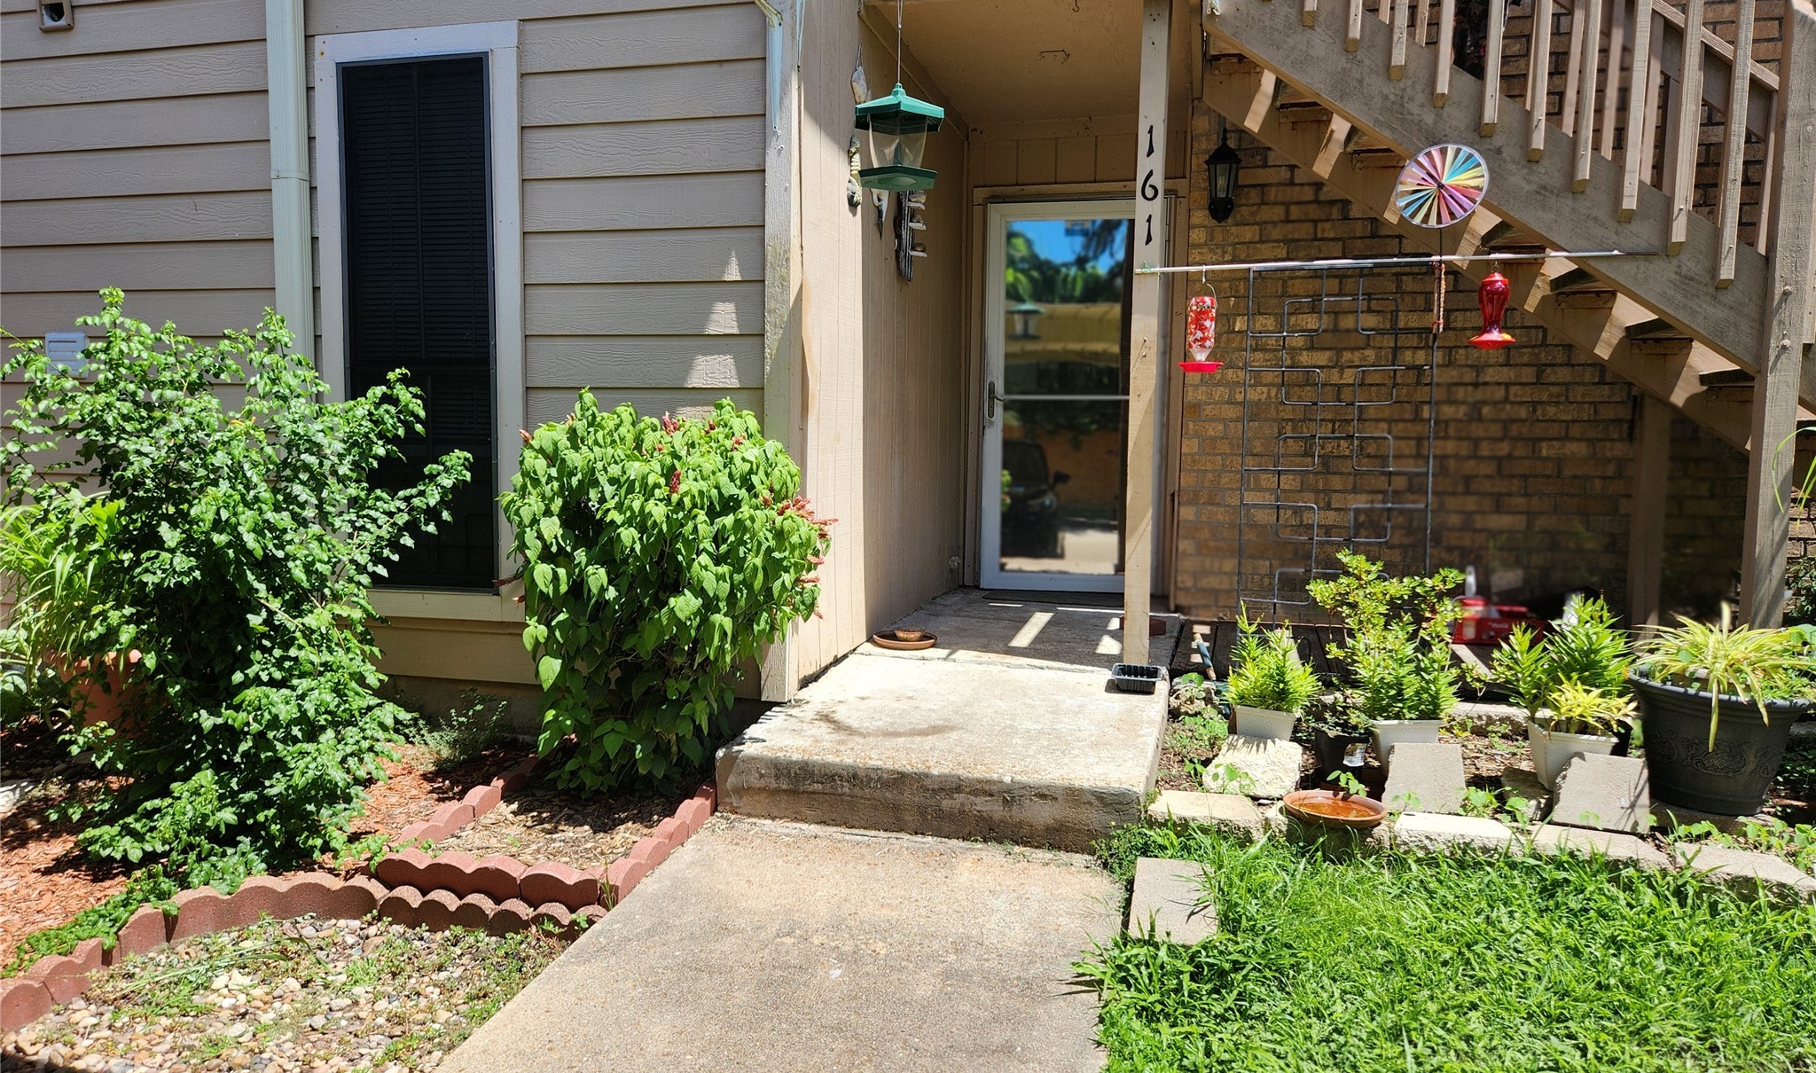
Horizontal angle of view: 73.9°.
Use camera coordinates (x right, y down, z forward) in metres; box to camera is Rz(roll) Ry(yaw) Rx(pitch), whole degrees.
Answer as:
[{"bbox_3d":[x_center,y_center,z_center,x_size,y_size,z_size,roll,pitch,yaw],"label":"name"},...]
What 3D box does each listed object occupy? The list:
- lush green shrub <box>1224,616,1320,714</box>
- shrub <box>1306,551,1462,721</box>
[{"bbox_3d":[1.118,0.394,3.707,0.300,0.300,0.280,2,5,14],"label":"lush green shrub"},{"bbox_3d":[1.462,0.309,3.680,0.470,0.500,0.420,3,6,19],"label":"shrub"}]

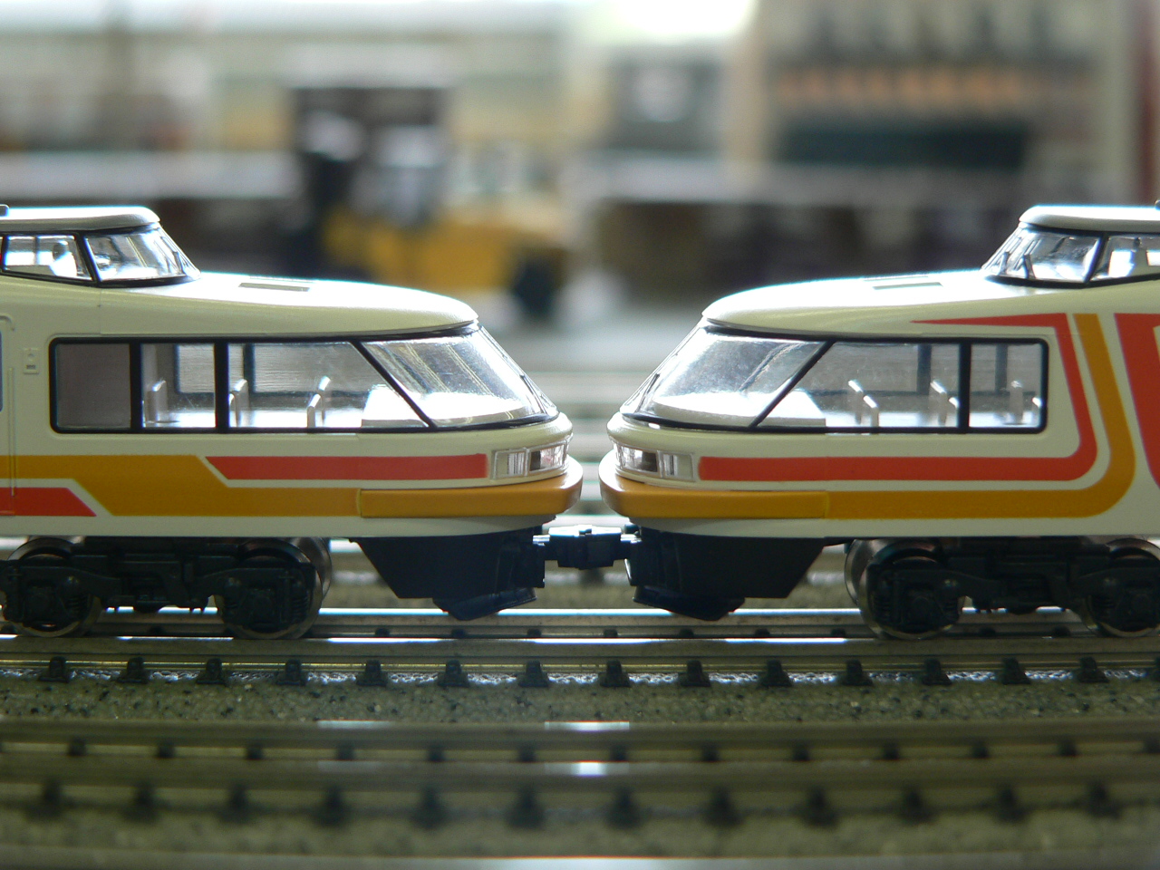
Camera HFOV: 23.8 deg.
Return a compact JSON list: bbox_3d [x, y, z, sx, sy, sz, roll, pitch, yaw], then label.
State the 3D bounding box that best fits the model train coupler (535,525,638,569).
[{"bbox_3d":[0.000,0.007,0.177,0.007,0.002,0.004,0,8,-1],"label":"model train coupler"}]

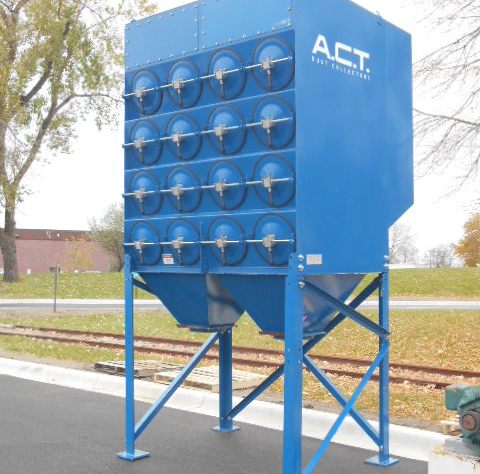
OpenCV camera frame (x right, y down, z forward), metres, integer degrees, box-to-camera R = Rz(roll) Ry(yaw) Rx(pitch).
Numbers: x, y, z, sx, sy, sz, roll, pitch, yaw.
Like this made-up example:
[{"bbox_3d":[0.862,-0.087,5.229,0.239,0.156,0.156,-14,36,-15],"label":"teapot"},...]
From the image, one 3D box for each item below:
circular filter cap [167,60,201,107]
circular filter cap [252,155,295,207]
[{"bbox_3d":[-0.519,-1.354,6.699,0.432,0.432,0.100,-2,-3,41],"label":"circular filter cap"},{"bbox_3d":[0.233,-0.413,5.607,0.399,0.399,0.090,-2,-2,40],"label":"circular filter cap"}]

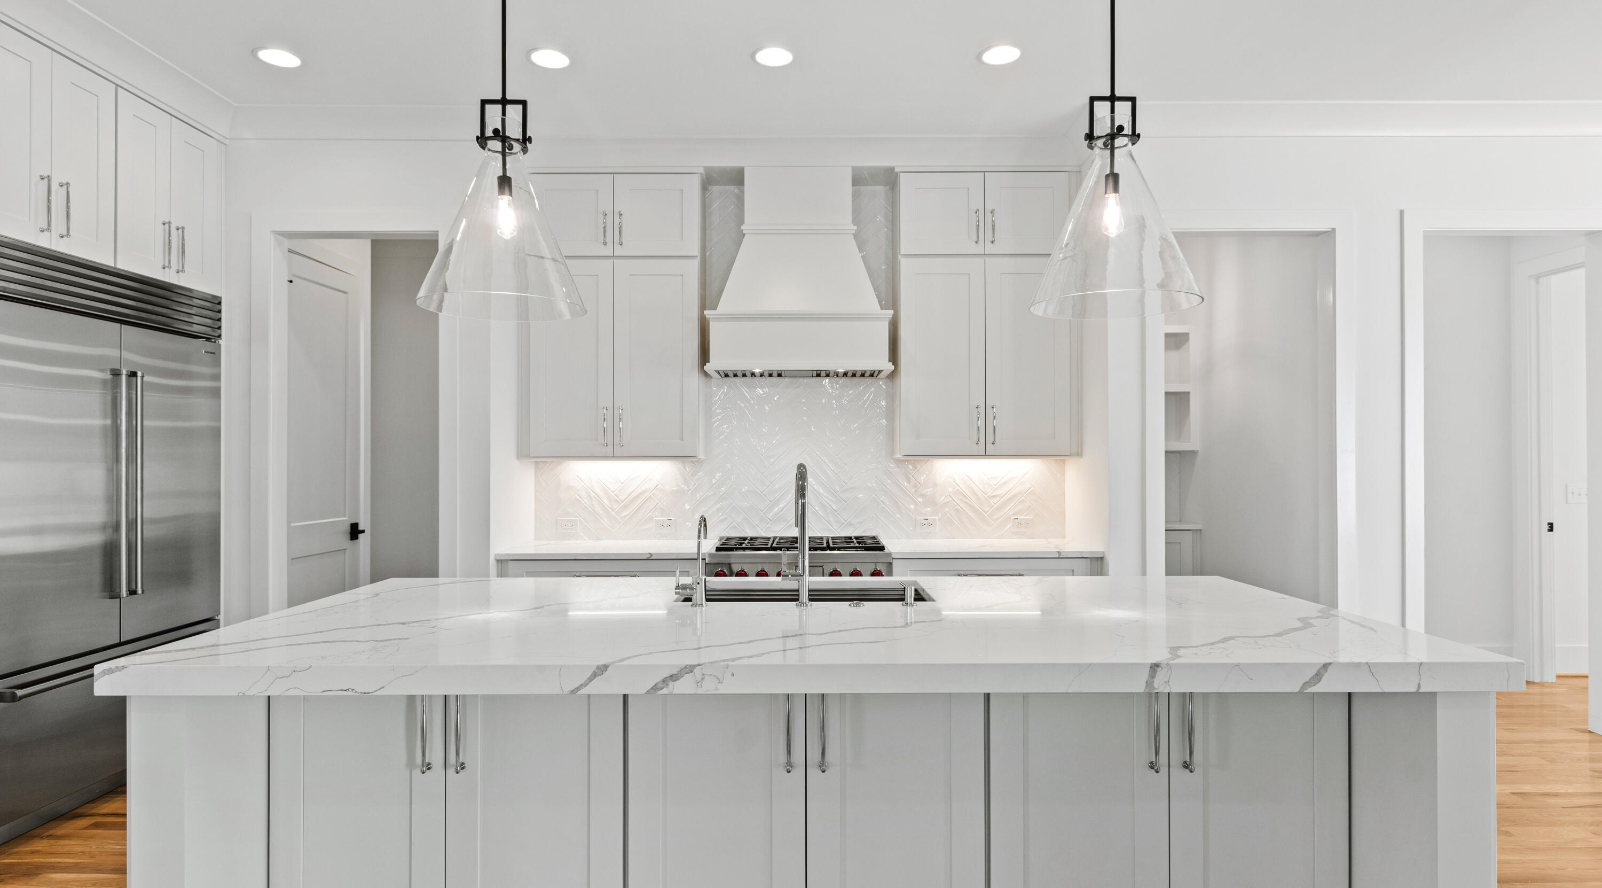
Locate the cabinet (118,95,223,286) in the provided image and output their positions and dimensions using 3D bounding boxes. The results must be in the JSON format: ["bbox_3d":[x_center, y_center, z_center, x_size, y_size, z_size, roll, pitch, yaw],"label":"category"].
[{"bbox_3d":[-3.099,-1.079,3.766,0.610,0.752,0.624,0,-1,0],"label":"cabinet"}]

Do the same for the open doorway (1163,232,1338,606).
[{"bbox_3d":[2.180,0.201,4.174,0.832,2.468,0.140,0,-1,0],"label":"open doorway"}]

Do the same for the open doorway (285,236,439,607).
[{"bbox_3d":[-2.167,0.210,4.160,0.821,2.468,0.140,0,-1,0],"label":"open doorway"}]

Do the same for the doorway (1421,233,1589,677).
[{"bbox_3d":[3.470,0.199,4.178,0.904,2.468,0.140,0,-1,0],"label":"doorway"}]

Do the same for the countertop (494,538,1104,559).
[{"bbox_3d":[-0.005,0.559,4.492,3.018,0.032,0.640,0,-1,0],"label":"countertop"}]

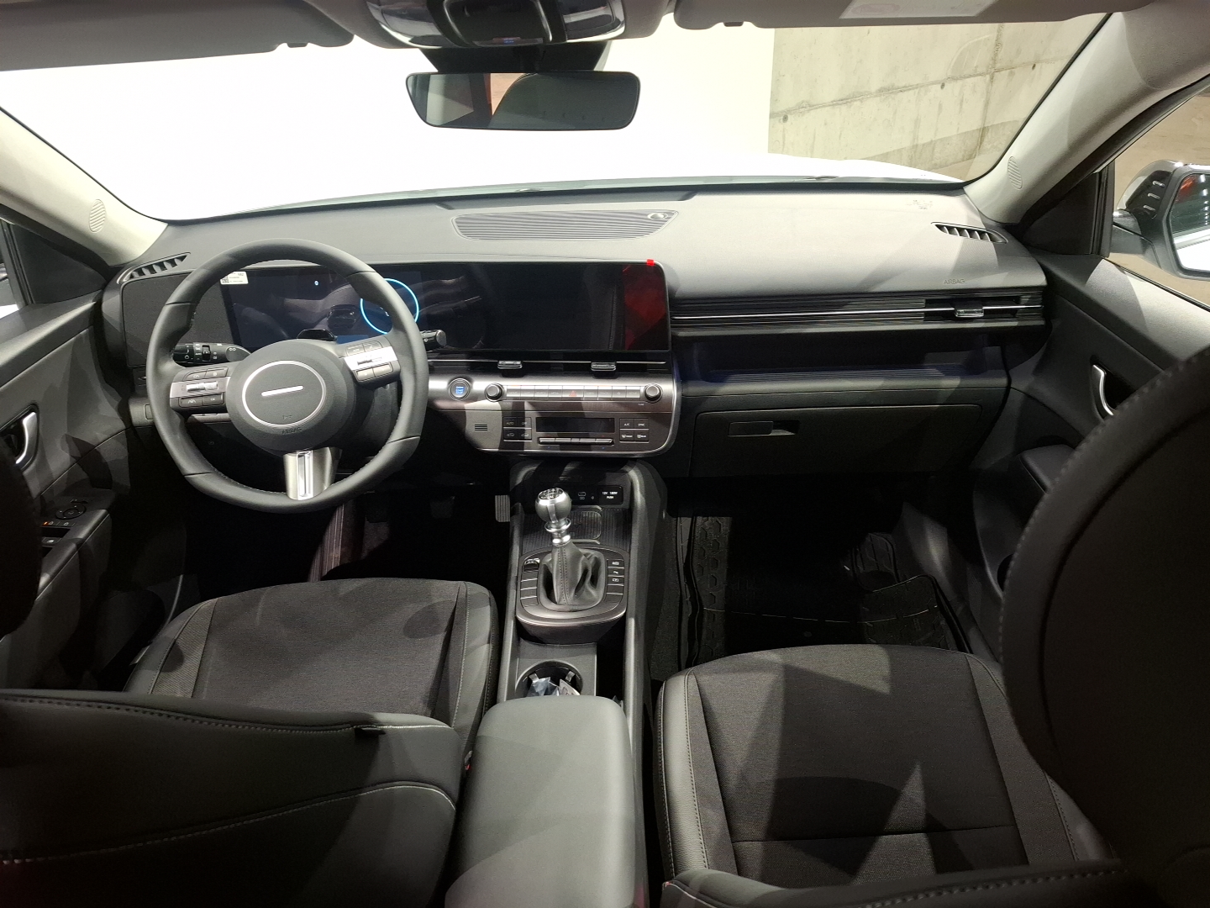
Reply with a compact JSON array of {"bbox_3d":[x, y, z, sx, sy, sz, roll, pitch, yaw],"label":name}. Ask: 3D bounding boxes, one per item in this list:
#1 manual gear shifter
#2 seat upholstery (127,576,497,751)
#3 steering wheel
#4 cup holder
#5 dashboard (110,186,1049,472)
[{"bbox_3d":[-0.047,0.104,1.039,0.090,0.165,0.110,-3,27,0],"label":"manual gear shifter"},{"bbox_3d":[-0.420,0.387,1.075,0.500,0.180,0.510,-3,27,0],"label":"seat upholstery"},{"bbox_3d":[-0.417,-0.102,1.088,0.370,0.365,0.110,-3,0,0],"label":"steering wheel"},{"bbox_3d":[-0.061,0.295,0.927,0.082,0.075,0.082,-3,27,0],"label":"cup holder"},{"bbox_3d":[-0.059,-0.233,1.424,1.390,0.400,0.480,-3,27,0],"label":"dashboard"}]

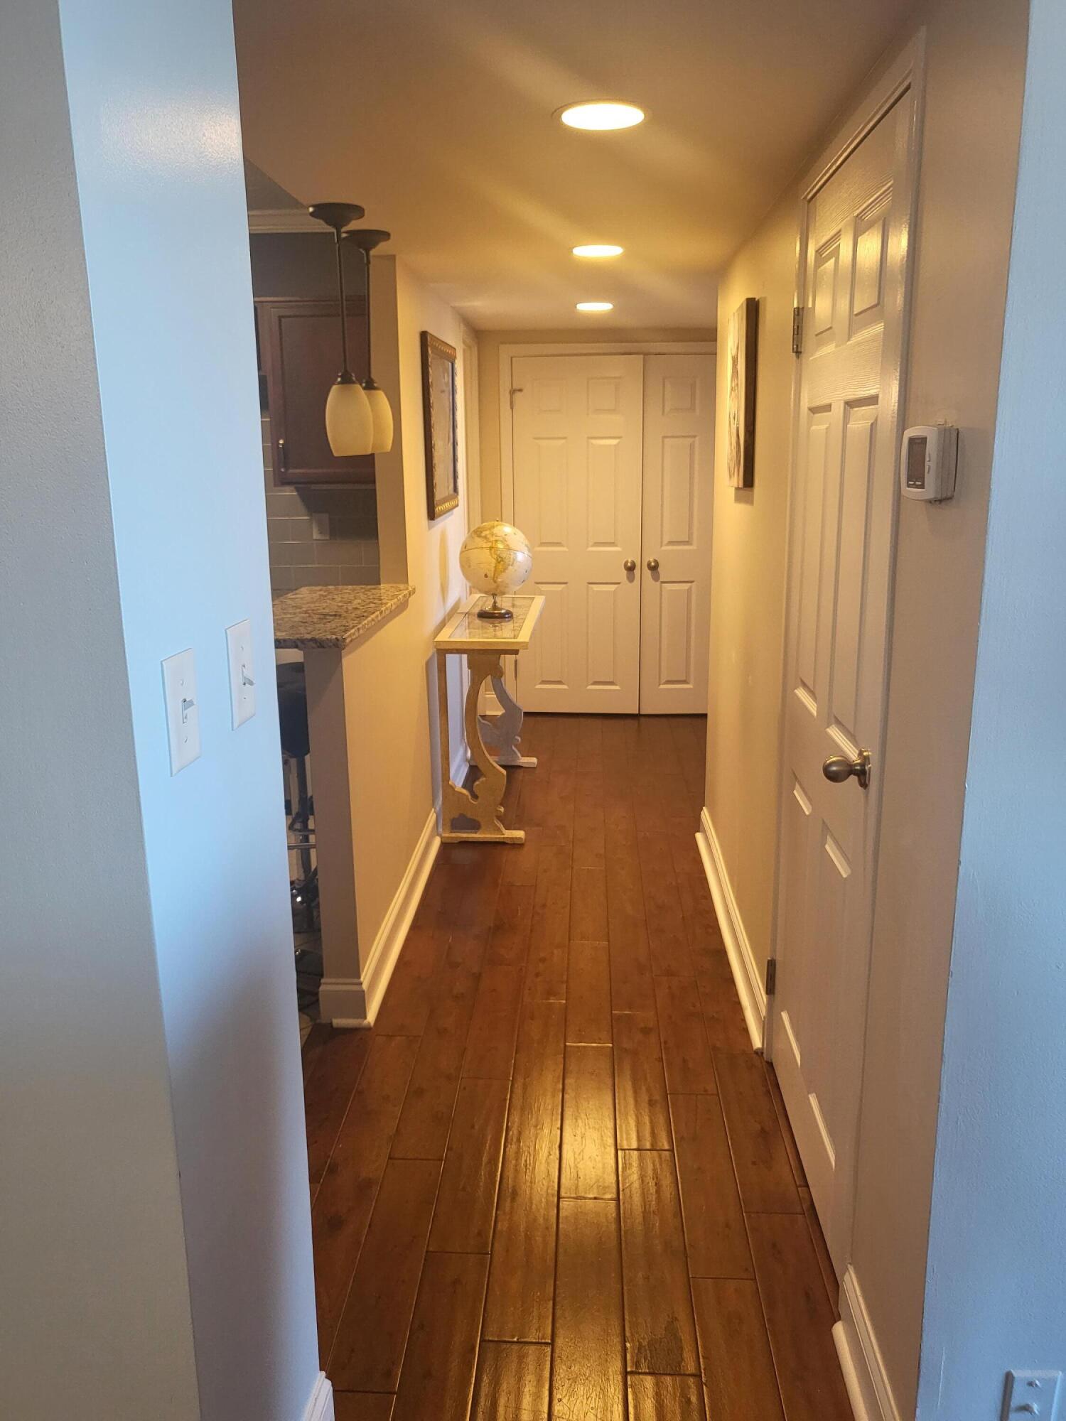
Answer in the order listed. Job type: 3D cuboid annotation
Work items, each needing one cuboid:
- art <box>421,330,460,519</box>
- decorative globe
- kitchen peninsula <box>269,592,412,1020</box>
[{"bbox_3d":[-0.374,-1.161,4.407,0.027,0.684,0.783,0,13,3],"label":"art"},{"bbox_3d":[-0.152,-0.606,4.586,0.305,0.405,0.305,0,14,3],"label":"decorative globe"},{"bbox_3d":[-0.627,0.214,3.352,0.414,1.070,1.108,0,14,3],"label":"kitchen peninsula"}]

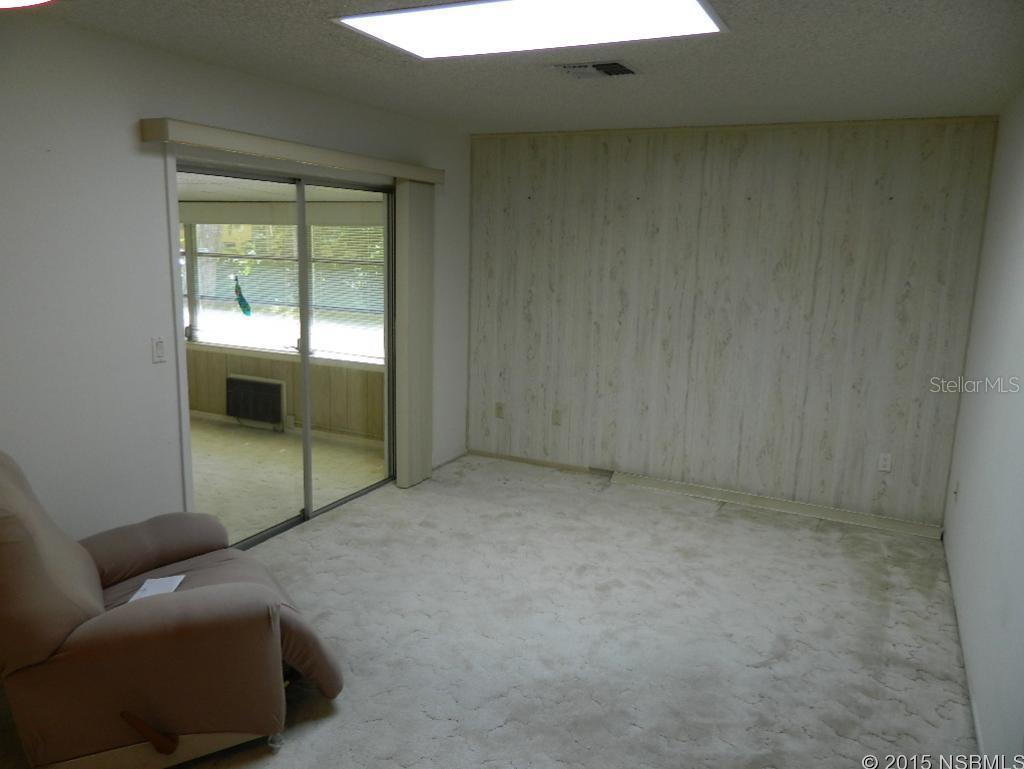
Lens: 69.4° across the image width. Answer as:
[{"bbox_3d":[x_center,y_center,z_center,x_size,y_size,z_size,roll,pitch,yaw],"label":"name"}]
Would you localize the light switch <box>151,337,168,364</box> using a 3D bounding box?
[{"bbox_3d":[-1.558,-0.152,3.275,0.014,0.115,0.073,7,12,25],"label":"light switch"}]

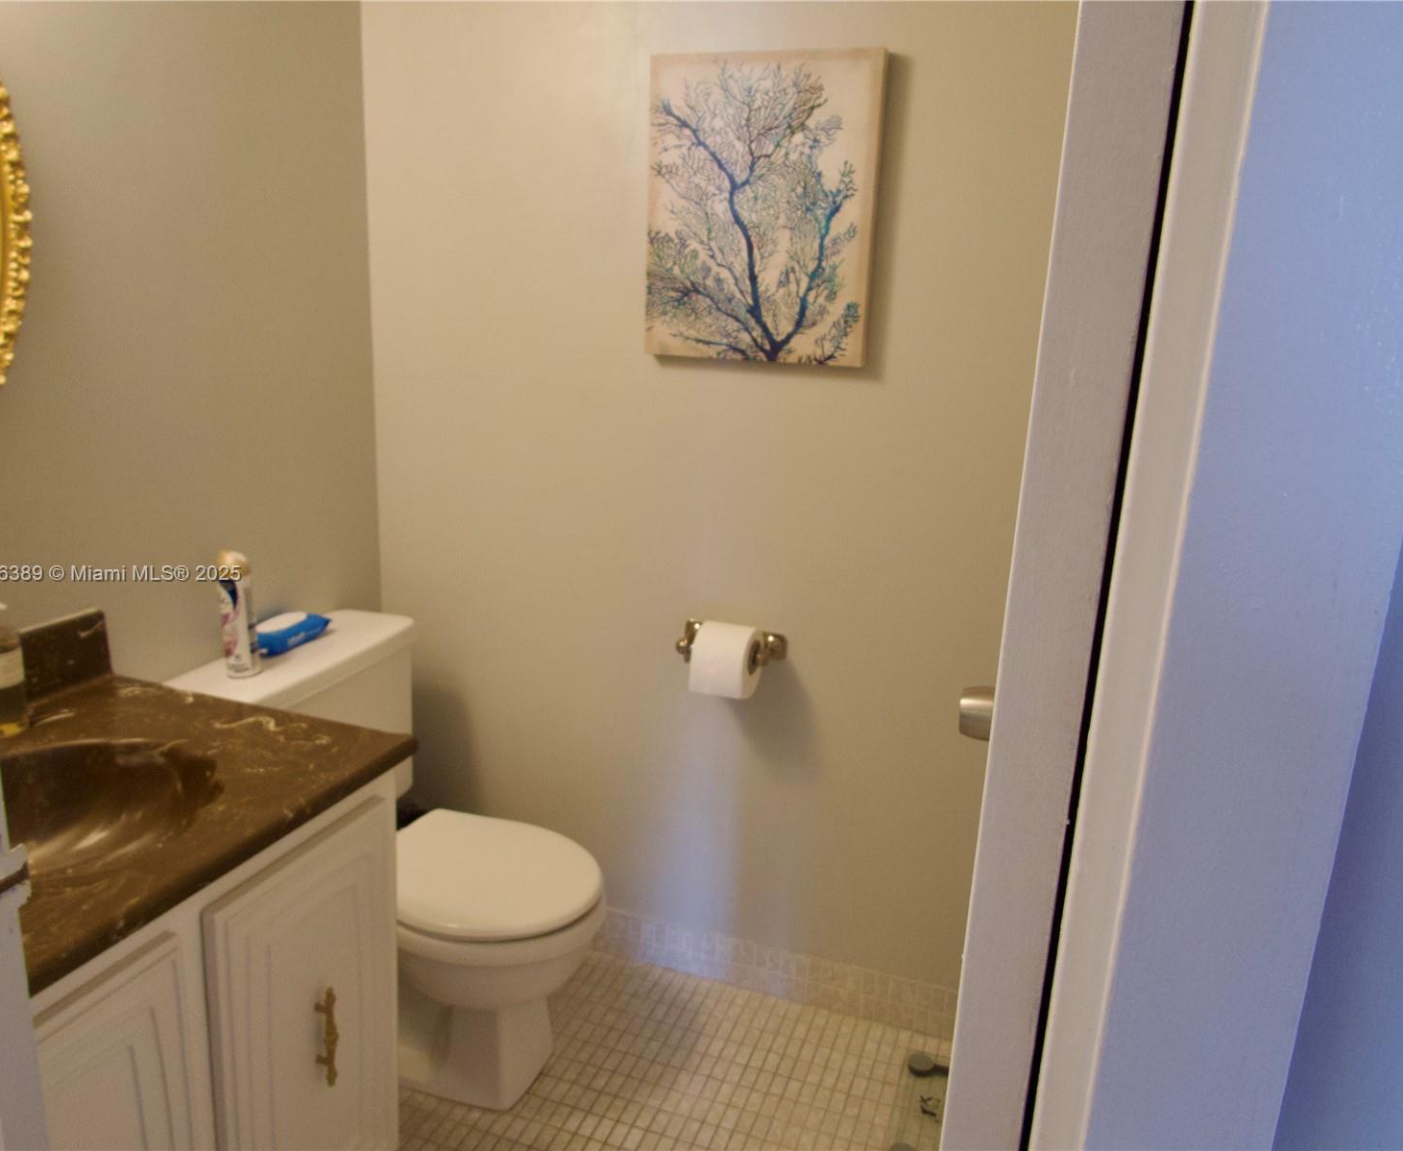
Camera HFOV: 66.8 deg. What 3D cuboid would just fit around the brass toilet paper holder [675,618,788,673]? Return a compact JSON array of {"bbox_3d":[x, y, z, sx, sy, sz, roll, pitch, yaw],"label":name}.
[{"bbox_3d":[0.055,0.137,2.027,0.206,0.057,0.093,7,15,18],"label":"brass toilet paper holder"}]

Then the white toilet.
[{"bbox_3d":[-0.502,0.529,1.917,0.714,0.745,0.510,7,15,18],"label":"white toilet"}]

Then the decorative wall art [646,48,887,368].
[{"bbox_3d":[0.103,-0.637,1.865,0.406,0.508,0.030,7,15,18],"label":"decorative wall art"}]

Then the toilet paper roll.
[{"bbox_3d":[0.046,0.159,2.005,0.105,0.134,0.134,7,15,18],"label":"toilet paper roll"}]

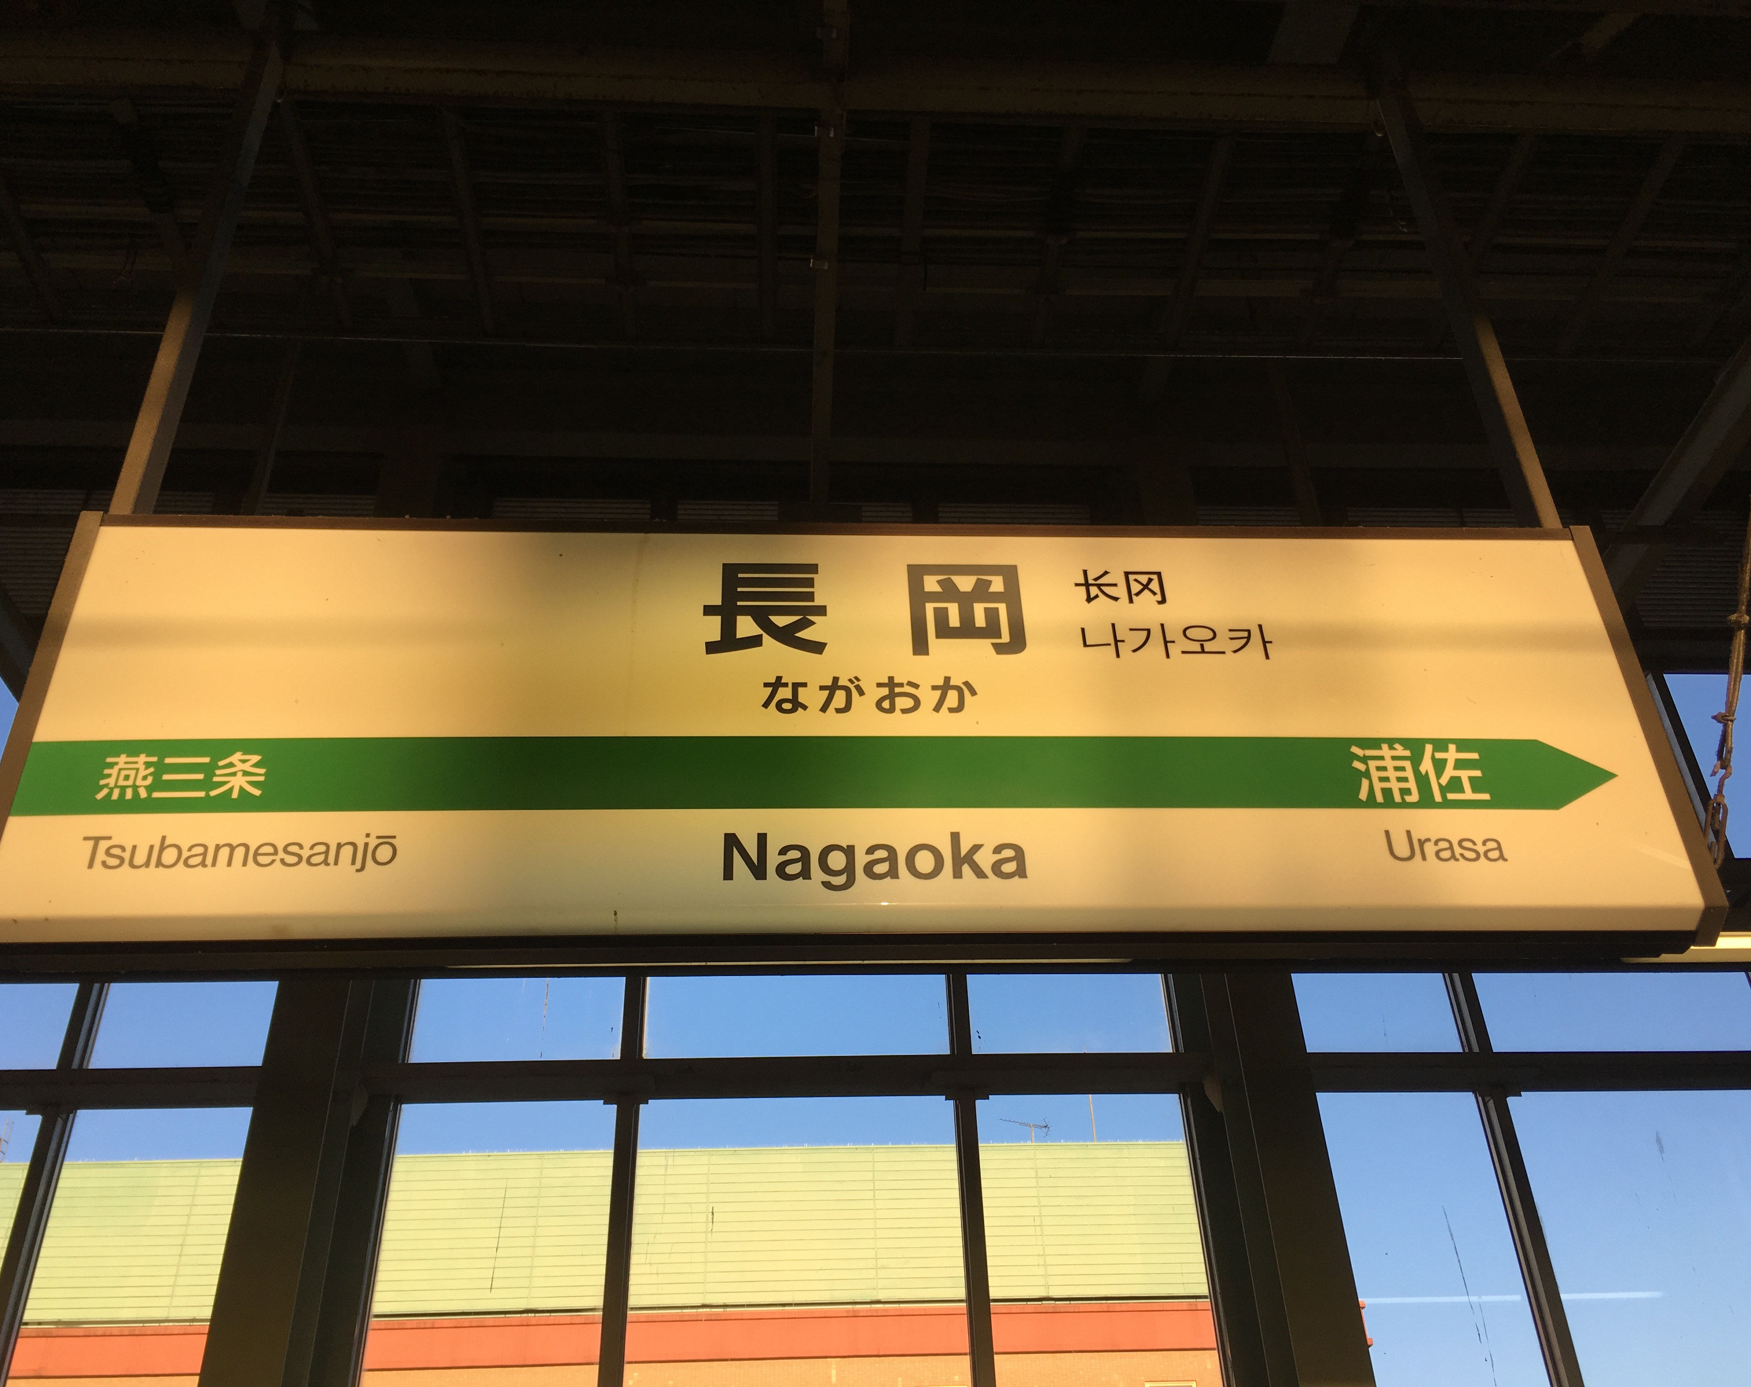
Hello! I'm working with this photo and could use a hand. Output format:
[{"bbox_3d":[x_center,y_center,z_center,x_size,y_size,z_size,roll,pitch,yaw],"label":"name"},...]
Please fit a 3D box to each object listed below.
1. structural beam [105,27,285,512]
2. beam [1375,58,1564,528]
[{"bbox_3d":[-1.372,-0.903,3.193,0.042,1.549,0.072,0,-33,-4],"label":"structural beam"},{"bbox_3d":[1.258,-0.894,3.356,0.042,1.549,0.072,0,-33,-4],"label":"beam"}]

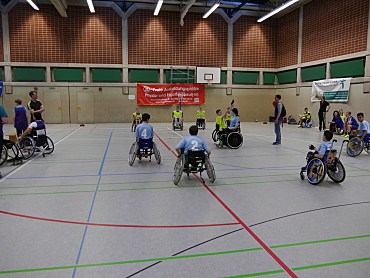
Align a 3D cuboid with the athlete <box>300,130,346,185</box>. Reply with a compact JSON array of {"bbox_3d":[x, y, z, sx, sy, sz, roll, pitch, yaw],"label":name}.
[{"bbox_3d":[2.748,0.368,5.896,0.630,1.020,0.840,-3,8,-21],"label":"athlete"}]

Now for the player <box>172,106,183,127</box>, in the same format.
[{"bbox_3d":[-0.380,-1.173,16.053,0.580,1.200,0.750,0,7,-2],"label":"player"}]

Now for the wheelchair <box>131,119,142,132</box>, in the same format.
[{"bbox_3d":[-2.403,-0.761,15.264,0.630,0.800,0.900,-1,8,-12],"label":"wheelchair"}]

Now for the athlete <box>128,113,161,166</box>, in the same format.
[{"bbox_3d":[-1.066,-0.016,7.706,0.760,1.300,0.950,-2,8,-19],"label":"athlete"}]

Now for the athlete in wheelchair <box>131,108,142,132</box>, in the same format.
[{"bbox_3d":[-2.373,-0.956,14.791,0.590,1.150,0.880,-1,8,-10],"label":"athlete in wheelchair"}]

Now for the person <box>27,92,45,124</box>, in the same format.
[{"bbox_3d":[-4.558,-0.539,9.213,0.380,1.820,0.540,5,9,28],"label":"person"}]

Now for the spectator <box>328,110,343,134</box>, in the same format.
[{"bbox_3d":[7.850,-0.905,15.574,0.760,1.140,0.500,-2,8,-21],"label":"spectator"}]

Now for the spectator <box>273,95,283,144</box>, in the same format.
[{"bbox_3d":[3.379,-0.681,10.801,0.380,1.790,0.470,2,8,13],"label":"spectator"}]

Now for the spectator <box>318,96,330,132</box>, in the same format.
[{"bbox_3d":[7.262,-1.294,15.598,0.370,1.790,0.540,-1,8,-14],"label":"spectator"}]

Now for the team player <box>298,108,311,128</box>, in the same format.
[{"bbox_3d":[7.420,-1.329,18.519,0.760,1.170,0.500,-2,8,-14],"label":"team player"}]

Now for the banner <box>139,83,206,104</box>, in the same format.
[{"bbox_3d":[-0.936,-3.225,21.608,4.950,1.500,0.050,-1,8,-12],"label":"banner"}]

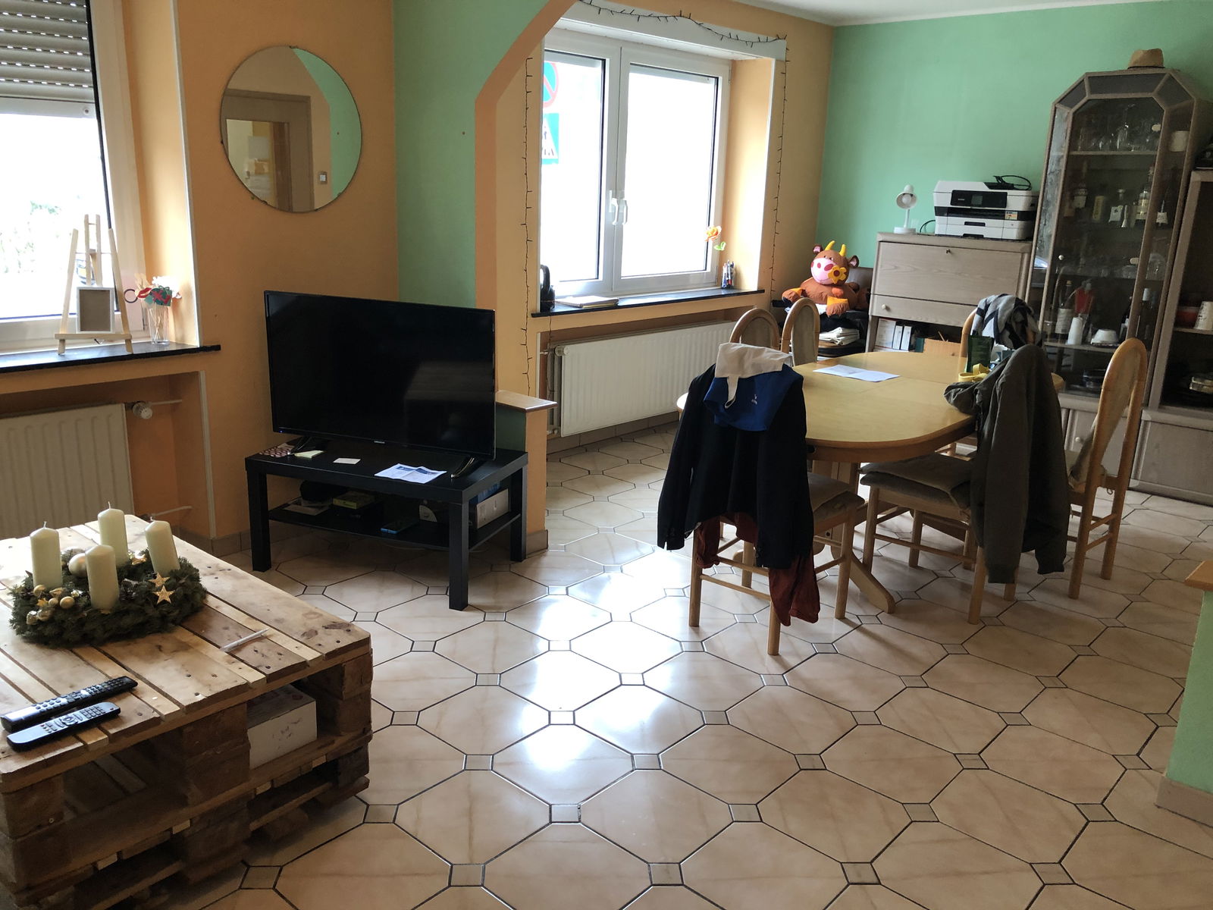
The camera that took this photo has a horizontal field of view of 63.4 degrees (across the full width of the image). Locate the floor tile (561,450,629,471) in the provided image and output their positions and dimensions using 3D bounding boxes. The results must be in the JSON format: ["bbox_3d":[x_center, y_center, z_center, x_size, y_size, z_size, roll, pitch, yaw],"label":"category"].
[{"bbox_3d":[-0.064,0.039,5.410,0.314,0.012,0.314,16,21,40],"label":"floor tile"}]

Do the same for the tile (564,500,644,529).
[{"bbox_3d":[-0.012,0.282,4.576,0.313,0.010,0.313,15,20,39],"label":"tile"}]

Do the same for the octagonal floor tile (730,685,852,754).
[{"bbox_3d":[0.541,0.776,2.872,0.315,0.010,0.315,15,20,39],"label":"octagonal floor tile"}]

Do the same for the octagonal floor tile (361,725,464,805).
[{"bbox_3d":[-0.561,0.815,2.599,0.310,0.010,0.310,16,21,40],"label":"octagonal floor tile"}]

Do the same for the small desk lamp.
[{"bbox_3d":[1.984,-1.623,6.501,0.140,0.325,0.160,10,17,25],"label":"small desk lamp"}]

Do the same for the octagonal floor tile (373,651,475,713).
[{"bbox_3d":[-0.586,0.693,3.019,0.314,0.010,0.314,15,20,40],"label":"octagonal floor tile"}]

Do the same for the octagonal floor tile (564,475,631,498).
[{"bbox_3d":[-0.038,0.158,4.965,0.310,0.010,0.310,16,21,40],"label":"octagonal floor tile"}]

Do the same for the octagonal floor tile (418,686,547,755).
[{"bbox_3d":[-0.351,0.758,2.822,0.310,0.010,0.310,16,21,40],"label":"octagonal floor tile"}]

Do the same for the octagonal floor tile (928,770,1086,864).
[{"bbox_3d":[1.018,0.909,2.483,0.313,0.010,0.313,15,20,39],"label":"octagonal floor tile"}]

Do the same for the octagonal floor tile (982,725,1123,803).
[{"bbox_3d":[1.224,0.844,2.693,0.312,0.010,0.312,15,20,39],"label":"octagonal floor tile"}]

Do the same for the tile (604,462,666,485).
[{"bbox_3d":[0.174,0.100,5.247,0.315,0.010,0.315,15,20,39],"label":"tile"}]

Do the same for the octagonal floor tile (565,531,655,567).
[{"bbox_3d":[0.015,0.404,4.145,0.313,0.010,0.313,15,20,39],"label":"octagonal floor tile"}]

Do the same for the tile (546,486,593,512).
[{"bbox_3d":[-0.250,0.215,4.774,0.315,0.010,0.315,15,20,39],"label":"tile"}]

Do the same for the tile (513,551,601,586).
[{"bbox_3d":[-0.195,0.460,3.914,0.313,0.010,0.313,15,20,39],"label":"tile"}]

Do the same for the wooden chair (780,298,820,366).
[{"bbox_3d":[1.106,-0.204,4.568,0.500,1.000,0.440,13,19,35],"label":"wooden chair"}]

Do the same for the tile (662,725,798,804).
[{"bbox_3d":[0.333,0.834,2.652,0.313,0.010,0.313,15,20,39],"label":"tile"}]

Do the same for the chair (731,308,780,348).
[{"bbox_3d":[0.792,-0.094,4.122,0.450,0.990,0.510,-14,22,-43],"label":"chair"}]

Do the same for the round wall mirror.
[{"bbox_3d":[-1.190,-1.237,3.752,0.020,0.600,0.600,15,20,39],"label":"round wall mirror"}]

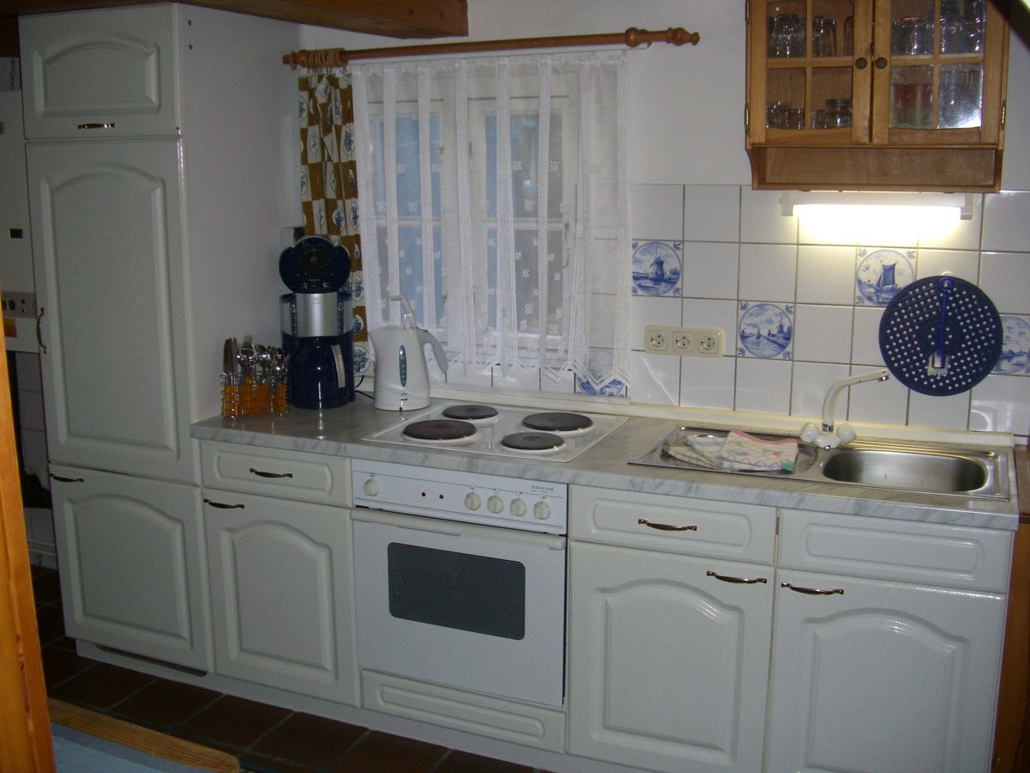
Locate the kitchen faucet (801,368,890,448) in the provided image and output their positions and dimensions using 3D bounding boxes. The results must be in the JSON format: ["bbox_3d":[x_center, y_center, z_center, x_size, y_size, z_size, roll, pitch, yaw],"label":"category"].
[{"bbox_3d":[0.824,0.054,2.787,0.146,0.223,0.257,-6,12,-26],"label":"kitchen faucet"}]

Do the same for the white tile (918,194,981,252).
[{"bbox_3d":[1.062,-0.407,2.752,0.150,0.150,0.009,5,12,24],"label":"white tile"}]

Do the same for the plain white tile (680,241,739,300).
[{"bbox_3d":[0.524,-0.308,3.020,0.150,0.150,0.009,5,12,24],"label":"plain white tile"}]

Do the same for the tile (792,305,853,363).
[{"bbox_3d":[0.797,-0.137,2.927,0.150,0.150,0.009,5,12,24],"label":"tile"}]

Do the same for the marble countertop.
[{"bbox_3d":[0.173,0.146,2.934,2.096,0.038,0.603,5,12,23],"label":"marble countertop"}]

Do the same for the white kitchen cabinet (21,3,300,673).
[{"bbox_3d":[-1.032,-0.125,3.464,0.598,1.955,0.564,5,12,24],"label":"white kitchen cabinet"}]

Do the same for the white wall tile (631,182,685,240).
[{"bbox_3d":[0.386,-0.468,3.053,0.150,0.150,0.009,5,12,24],"label":"white wall tile"}]

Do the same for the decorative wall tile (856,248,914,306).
[{"bbox_3d":[0.931,-0.272,2.839,0.150,0.150,0.009,5,12,24],"label":"decorative wall tile"}]

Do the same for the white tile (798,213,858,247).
[{"bbox_3d":[0.794,-0.432,2.870,0.150,0.150,0.009,5,12,24],"label":"white tile"}]

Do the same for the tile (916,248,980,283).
[{"bbox_3d":[1.064,-0.260,2.780,0.150,0.150,0.009,5,12,24],"label":"tile"}]

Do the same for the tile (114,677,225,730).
[{"bbox_3d":[-1.016,0.928,3.310,0.250,0.012,0.242,5,12,23],"label":"tile"}]

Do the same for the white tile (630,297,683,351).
[{"bbox_3d":[0.387,-0.174,3.121,0.150,0.150,0.008,5,12,23],"label":"white tile"}]

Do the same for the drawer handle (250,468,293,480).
[{"bbox_3d":[-0.659,0.235,3.032,0.142,0.018,0.026,5,12,24],"label":"drawer handle"}]

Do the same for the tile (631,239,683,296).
[{"bbox_3d":[0.387,-0.320,3.081,0.150,0.150,0.009,5,12,24],"label":"tile"}]

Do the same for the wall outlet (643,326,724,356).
[{"bbox_3d":[0.462,-0.122,3.084,0.222,0.078,0.015,5,12,23],"label":"wall outlet"}]

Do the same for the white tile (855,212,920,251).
[{"bbox_3d":[0.935,-0.422,2.825,0.150,0.150,0.008,5,12,23],"label":"white tile"}]

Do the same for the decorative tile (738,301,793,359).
[{"bbox_3d":[0.673,-0.151,3.039,0.152,0.152,0.010,5,12,23],"label":"decorative tile"}]

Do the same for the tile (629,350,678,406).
[{"bbox_3d":[0.393,-0.022,3.191,0.152,0.152,0.010,5,12,23],"label":"tile"}]

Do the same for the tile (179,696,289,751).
[{"bbox_3d":[-0.772,0.934,3.188,0.243,0.012,0.232,5,12,23],"label":"tile"}]

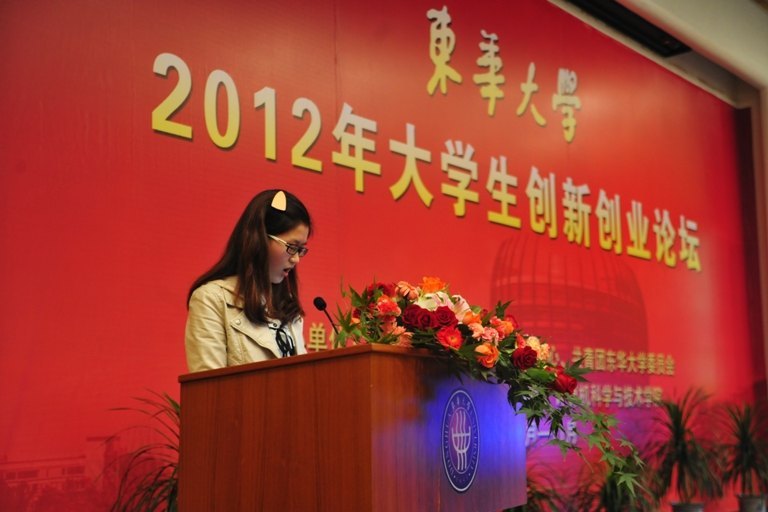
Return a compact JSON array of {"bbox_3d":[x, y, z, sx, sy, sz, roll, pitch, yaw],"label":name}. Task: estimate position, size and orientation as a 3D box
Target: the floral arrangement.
[{"bbox_3d":[0.283,0.310,2.807,0.695,0.521,0.654,-4,-9,25],"label":"floral arrangement"}]

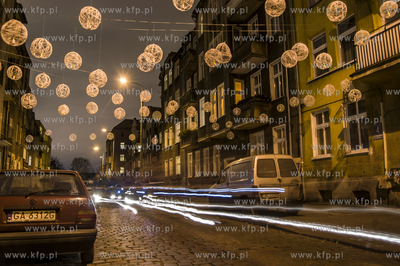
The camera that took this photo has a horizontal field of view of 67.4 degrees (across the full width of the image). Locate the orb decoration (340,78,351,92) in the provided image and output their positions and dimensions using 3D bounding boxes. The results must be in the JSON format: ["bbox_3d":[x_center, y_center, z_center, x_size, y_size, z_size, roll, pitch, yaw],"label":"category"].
[{"bbox_3d":[5.103,-1.669,10.489,0.420,0.420,0.420,3,-10,-20],"label":"orb decoration"}]

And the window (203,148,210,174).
[{"bbox_3d":[0.572,2.346,24.215,0.200,2.184,1.200,3,-10,-22],"label":"window"}]

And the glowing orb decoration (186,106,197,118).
[{"bbox_3d":[-0.320,-0.816,11.696,0.399,0.411,0.399,-1,-9,0],"label":"glowing orb decoration"}]

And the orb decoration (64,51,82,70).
[{"bbox_3d":[-2.935,-1.668,6.954,0.420,0.420,0.420,3,-10,-20],"label":"orb decoration"}]

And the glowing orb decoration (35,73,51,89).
[{"bbox_3d":[-4.354,-1.440,8.339,0.399,0.411,0.399,-1,-9,0],"label":"glowing orb decoration"}]

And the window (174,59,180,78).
[{"bbox_3d":[-2.473,-6.874,32.112,0.150,1.700,1.400,3,-10,-22],"label":"window"}]

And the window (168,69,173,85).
[{"bbox_3d":[-3.401,-6.579,35.595,0.150,2.034,1.310,5,-12,-23],"label":"window"}]

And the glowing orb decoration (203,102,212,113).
[{"bbox_3d":[0.373,-1.146,13.470,0.400,0.400,0.400,3,-10,-20],"label":"glowing orb decoration"}]

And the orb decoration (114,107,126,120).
[{"bbox_3d":[-2.779,-0.678,10.424,0.400,0.400,0.400,3,-10,-22],"label":"orb decoration"}]

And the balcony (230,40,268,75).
[{"bbox_3d":[2.866,-4.379,17.792,1.030,1.020,2.500,3,-10,-22],"label":"balcony"}]

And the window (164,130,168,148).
[{"bbox_3d":[-4.093,0.739,36.297,0.200,2.100,1.350,3,-10,-20],"label":"window"}]

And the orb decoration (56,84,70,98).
[{"bbox_3d":[-4.086,-1.246,8.965,0.399,0.411,0.399,-1,-9,0],"label":"orb decoration"}]

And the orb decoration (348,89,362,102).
[{"bbox_3d":[4.736,-1.139,9.151,0.400,0.400,0.400,3,-10,-20],"label":"orb decoration"}]

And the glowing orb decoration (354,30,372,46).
[{"bbox_3d":[4.469,-2.605,8.227,0.420,0.420,0.420,5,-12,-23],"label":"glowing orb decoration"}]

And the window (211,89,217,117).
[{"bbox_3d":[1.049,-2.168,22.138,0.150,2.109,1.046,5,-12,-23],"label":"window"}]

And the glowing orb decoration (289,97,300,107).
[{"bbox_3d":[3.945,-1.279,12.466,0.399,0.411,0.399,-1,-9,0],"label":"glowing orb decoration"}]

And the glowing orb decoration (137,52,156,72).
[{"bbox_3d":[-1.167,-1.537,6.515,0.400,0.400,0.400,3,-10,-22],"label":"glowing orb decoration"}]

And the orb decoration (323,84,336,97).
[{"bbox_3d":[4.613,-1.502,10.667,0.420,0.420,0.420,5,-12,-23],"label":"orb decoration"}]

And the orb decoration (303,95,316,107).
[{"bbox_3d":[3.905,-1.135,10.667,0.420,0.420,0.420,5,-12,-23],"label":"orb decoration"}]

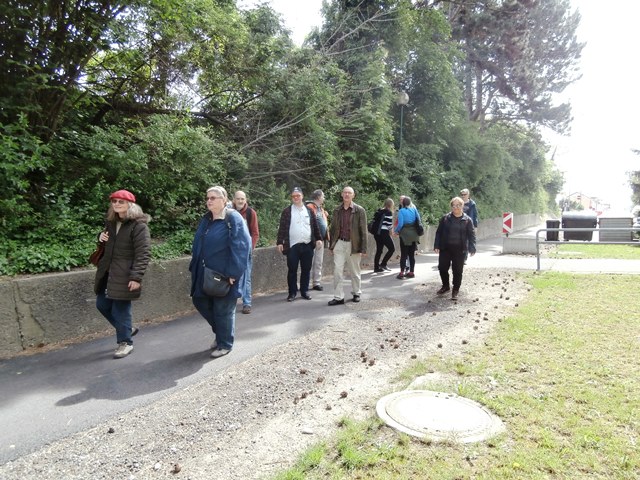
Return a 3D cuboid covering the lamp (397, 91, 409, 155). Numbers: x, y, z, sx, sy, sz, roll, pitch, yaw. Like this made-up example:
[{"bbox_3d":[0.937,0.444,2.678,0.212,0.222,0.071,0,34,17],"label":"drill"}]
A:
[{"bbox_3d":[2.948,-3.037,15.814,0.450,4.500,0.450,3,5,31],"label":"lamp"}]

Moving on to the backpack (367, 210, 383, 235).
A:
[{"bbox_3d":[1.231,-0.396,9.750,0.250,0.510,0.310,7,1,-29],"label":"backpack"}]

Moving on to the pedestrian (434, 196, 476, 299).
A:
[{"bbox_3d":[2.223,0.114,7.280,0.640,1.620,0.450,2,5,22],"label":"pedestrian"}]

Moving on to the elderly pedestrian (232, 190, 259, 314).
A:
[{"bbox_3d":[-1.107,0.168,6.181,0.540,1.680,0.420,1,5,17],"label":"elderly pedestrian"}]

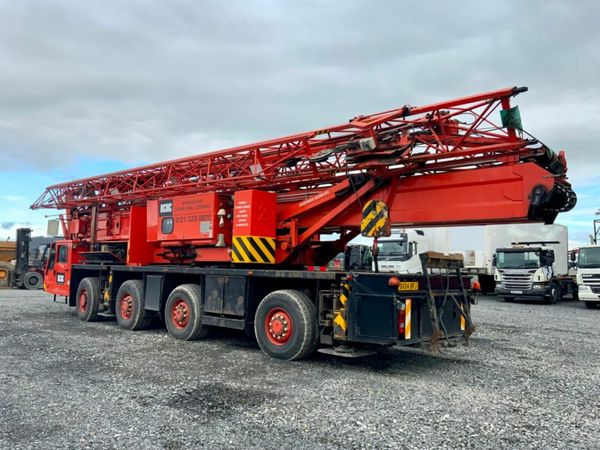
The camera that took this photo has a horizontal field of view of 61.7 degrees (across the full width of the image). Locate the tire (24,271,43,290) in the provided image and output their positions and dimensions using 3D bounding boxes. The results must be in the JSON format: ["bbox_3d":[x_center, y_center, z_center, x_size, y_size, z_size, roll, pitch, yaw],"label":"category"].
[{"bbox_3d":[-15.466,3.264,29.123,1.060,1.060,0.340,6,-7,-42],"label":"tire"}]

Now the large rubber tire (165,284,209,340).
[{"bbox_3d":[-2.334,1.859,10.460,1.140,1.140,0.380,-4,-7,43],"label":"large rubber tire"}]

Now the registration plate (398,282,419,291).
[{"bbox_3d":[1.531,0.868,7.082,0.015,0.111,0.520,-4,-7,43],"label":"registration plate"}]

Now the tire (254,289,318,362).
[{"bbox_3d":[-0.230,1.712,8.491,1.140,1.140,0.380,-4,-7,43],"label":"tire"}]

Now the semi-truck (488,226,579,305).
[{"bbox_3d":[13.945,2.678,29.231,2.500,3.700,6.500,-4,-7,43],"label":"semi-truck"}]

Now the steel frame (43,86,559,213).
[{"bbox_3d":[-3.359,-1.061,13.248,18.500,1.100,1.200,-2,-6,43],"label":"steel frame"}]

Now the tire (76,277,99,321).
[{"bbox_3d":[-5.638,2.032,13.558,1.140,1.140,0.380,-4,-7,43],"label":"tire"}]

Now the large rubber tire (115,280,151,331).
[{"bbox_3d":[-3.937,1.919,11.966,1.140,1.140,0.380,-4,-7,43],"label":"large rubber tire"}]

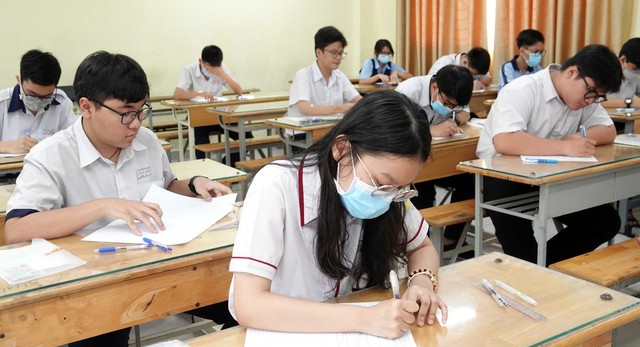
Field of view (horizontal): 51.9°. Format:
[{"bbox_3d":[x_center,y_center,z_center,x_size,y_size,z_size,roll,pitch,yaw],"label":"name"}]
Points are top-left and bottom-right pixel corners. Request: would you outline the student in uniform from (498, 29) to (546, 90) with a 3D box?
[{"bbox_3d":[1.577,-0.475,5.106,0.520,1.270,0.600,-9,14,-31],"label":"student in uniform"}]

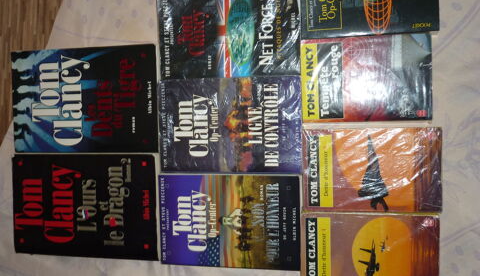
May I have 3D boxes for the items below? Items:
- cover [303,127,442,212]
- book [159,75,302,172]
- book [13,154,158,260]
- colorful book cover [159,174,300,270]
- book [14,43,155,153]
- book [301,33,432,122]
[{"bbox_3d":[0.179,0.043,0.629,0.179,0.031,0.111,-1,92,12],"label":"cover"},{"bbox_3d":[-0.013,-0.018,0.669,0.208,0.025,0.137,0,93,12],"label":"book"},{"bbox_3d":[-0.235,0.103,0.715,0.239,0.037,0.156,0,93,12],"label":"book"},{"bbox_3d":[-0.015,0.121,0.676,0.207,0.025,0.134,-1,93,12],"label":"colorful book cover"},{"bbox_3d":[-0.232,-0.057,0.706,0.238,0.038,0.155,0,93,12],"label":"book"},{"bbox_3d":[0.170,-0.078,0.624,0.167,0.033,0.111,-1,93,12],"label":"book"}]

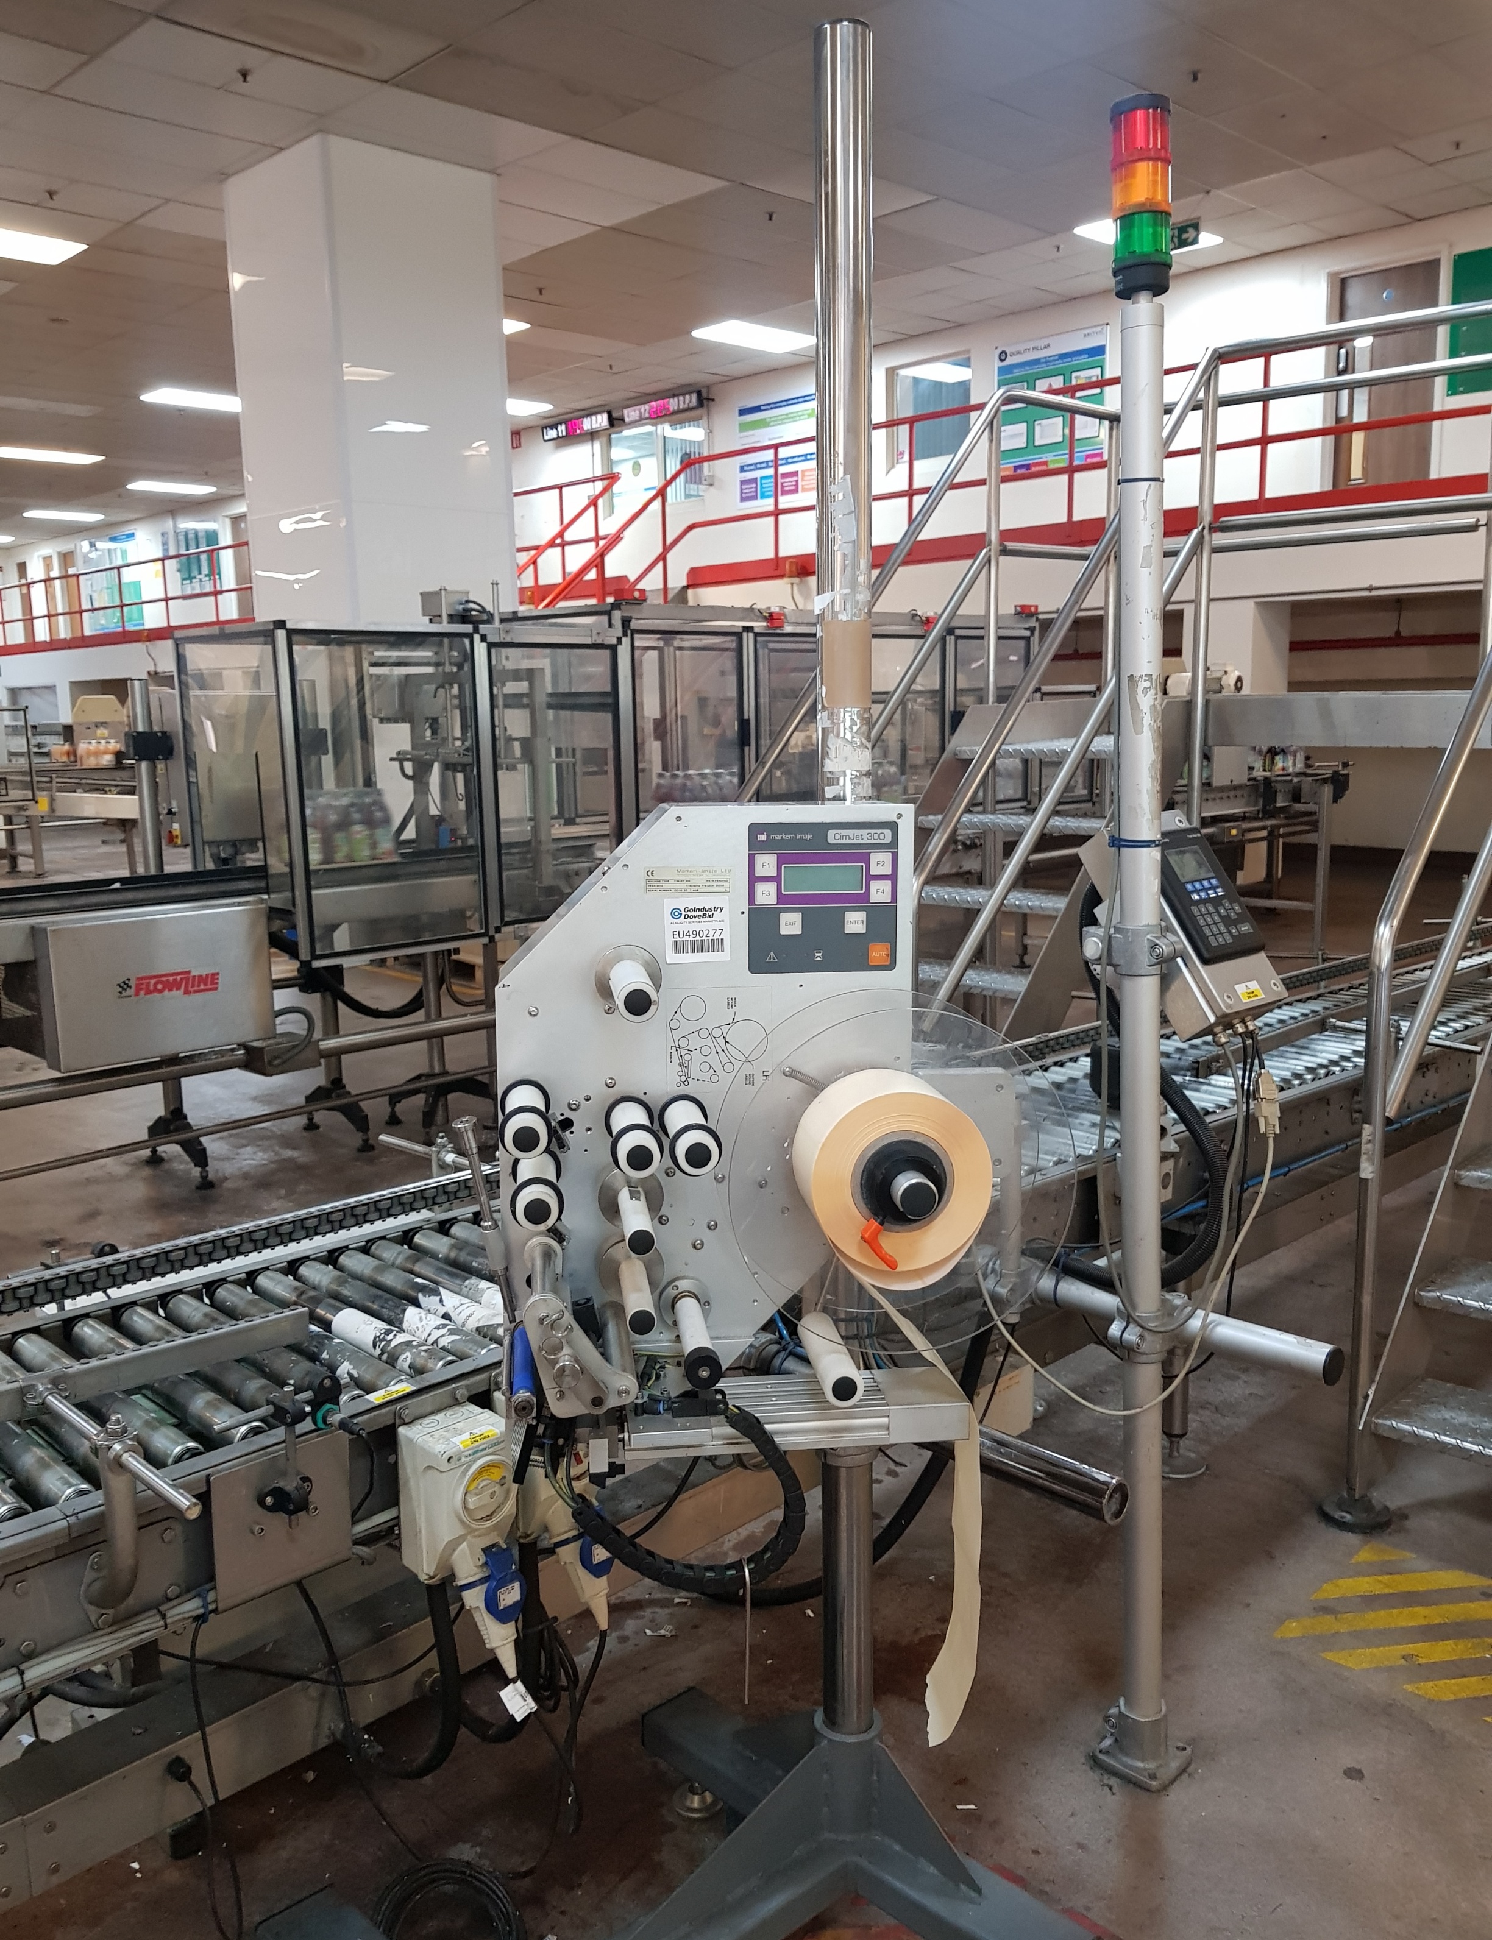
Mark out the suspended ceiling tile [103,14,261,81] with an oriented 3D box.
[{"bbox_3d":[-2.656,-4.350,7.091,0.600,0.018,0.600,-11,15,-42],"label":"suspended ceiling tile"}]

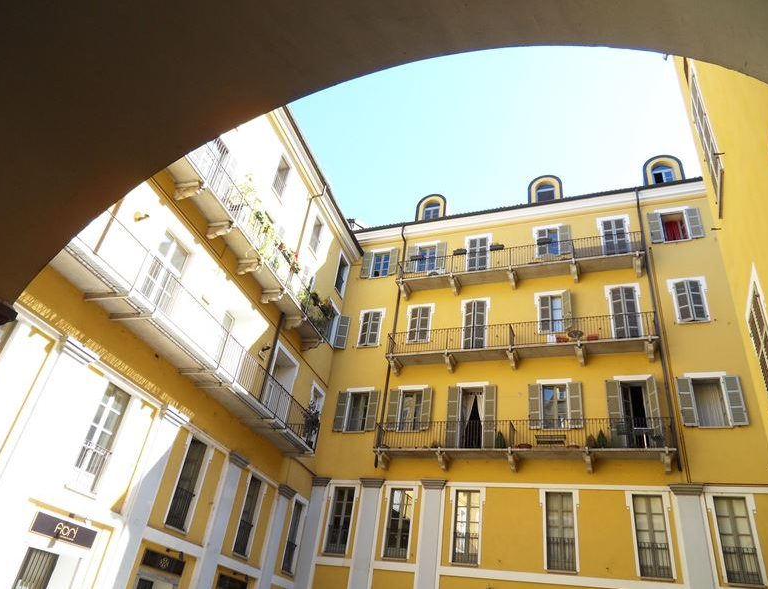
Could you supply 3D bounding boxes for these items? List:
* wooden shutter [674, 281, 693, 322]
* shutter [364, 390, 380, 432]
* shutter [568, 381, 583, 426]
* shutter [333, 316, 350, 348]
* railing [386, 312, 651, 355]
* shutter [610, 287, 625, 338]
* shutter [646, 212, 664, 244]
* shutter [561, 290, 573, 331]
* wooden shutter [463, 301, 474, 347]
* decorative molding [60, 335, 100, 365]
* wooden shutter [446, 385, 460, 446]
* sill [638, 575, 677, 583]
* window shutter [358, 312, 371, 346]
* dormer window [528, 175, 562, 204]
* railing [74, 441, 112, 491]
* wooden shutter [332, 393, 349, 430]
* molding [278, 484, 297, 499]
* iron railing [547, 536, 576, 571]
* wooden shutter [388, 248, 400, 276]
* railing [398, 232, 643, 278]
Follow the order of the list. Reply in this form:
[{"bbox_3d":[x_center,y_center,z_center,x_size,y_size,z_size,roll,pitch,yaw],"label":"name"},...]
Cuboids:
[{"bbox_3d":[11.360,0.256,20.630,0.464,1.740,0.050,-18,-41,35],"label":"wooden shutter"},{"bbox_3d":[-0.475,4.640,21.968,0.422,1.664,0.060,-11,-39,27],"label":"shutter"},{"bbox_3d":[6.785,3.896,19.298,0.427,1.739,0.060,-8,-38,23],"label":"shutter"},{"bbox_3d":[-1.885,1.653,24.678,0.466,1.681,0.060,9,-35,0],"label":"shutter"},{"bbox_3d":[4.992,1.770,20.892,10.051,1.022,0.780,-6,-36,21],"label":"railing"},{"bbox_3d":[9.422,0.862,21.854,0.480,2.614,0.050,-12,-38,28],"label":"shutter"},{"bbox_3d":[11.698,-2.861,23.410,0.482,1.568,0.050,-6,-35,22],"label":"shutter"},{"bbox_3d":[7.084,0.603,21.115,0.050,1.660,0.450,21,-35,-19],"label":"shutter"},{"bbox_3d":[3.525,1.325,22.716,0.412,2.421,0.060,-18,-43,33],"label":"wooden shutter"},{"bbox_3d":[-6.744,1.306,12.075,0.200,0.324,1.004,-3,-34,17],"label":"decorative molding"},{"bbox_3d":[2.705,4.845,21.507,0.453,2.565,0.050,-4,-34,19],"label":"wooden shutter"},{"bbox_3d":[8.414,8.775,16.740,0.974,0.070,0.180,-6,-35,22],"label":"sill"},{"bbox_3d":[-0.828,1.511,24.265,0.440,1.660,0.050,-16,-40,33],"label":"window shutter"},{"bbox_3d":[8.052,-4.709,26.982,1.520,2.080,1.200,-6,-35,22],"label":"dormer window"},{"bbox_3d":[-6.332,3.723,11.838,0.070,0.950,0.860,-2,-34,17],"label":"railing"},{"bbox_3d":[-1.847,5.136,23.953,0.480,1.833,0.050,-6,-35,21],"label":"wooden shutter"},{"bbox_3d":[-3.705,7.596,20.960,0.210,0.324,1.045,-3,-34,17],"label":"molding"},{"bbox_3d":[5.478,8.011,16.793,0.849,0.912,0.060,-6,-37,20],"label":"iron railing"},{"bbox_3d":[0.546,-1.681,27.888,0.461,1.609,0.050,-11,-38,28],"label":"wooden shutter"},{"bbox_3d":[5.541,-1.308,22.867,9.891,1.046,0.780,-6,-36,21],"label":"railing"}]

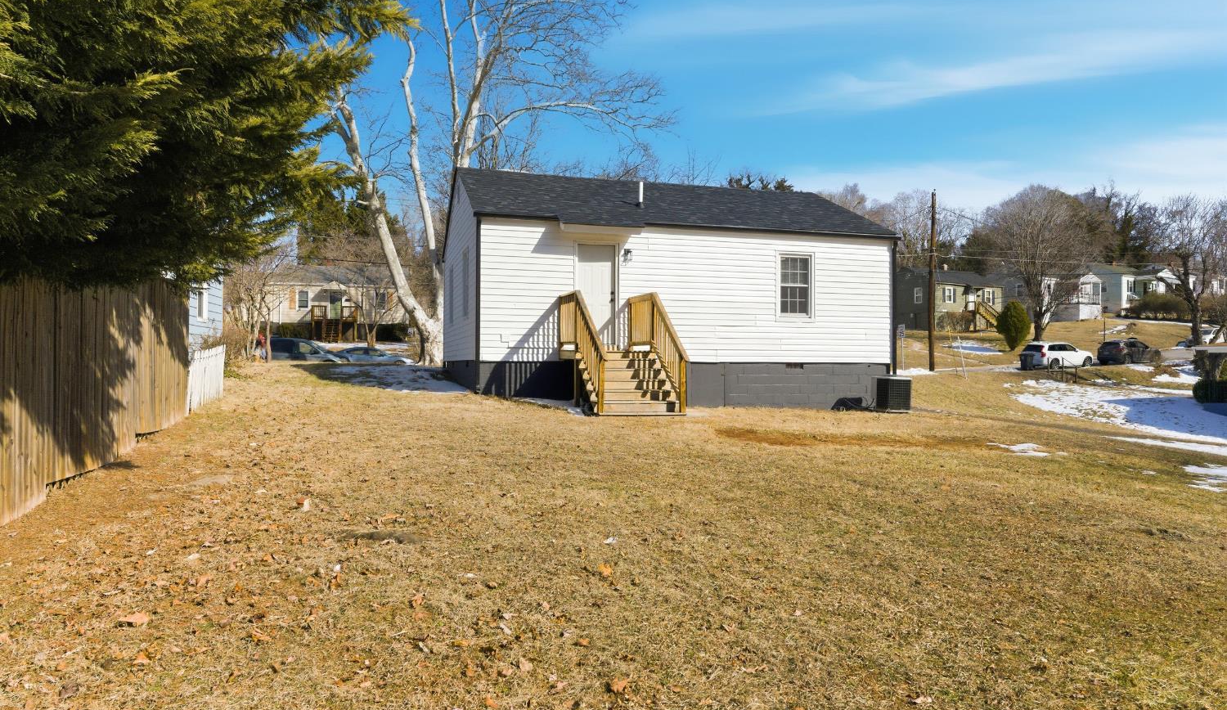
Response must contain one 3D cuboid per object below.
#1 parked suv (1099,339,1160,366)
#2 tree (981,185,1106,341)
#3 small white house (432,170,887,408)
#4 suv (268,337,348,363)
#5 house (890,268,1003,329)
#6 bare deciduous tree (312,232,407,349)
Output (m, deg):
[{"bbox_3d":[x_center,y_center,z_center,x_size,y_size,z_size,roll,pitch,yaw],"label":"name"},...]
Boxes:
[{"bbox_3d":[37.366,-0.188,59.300,4.600,1.700,1.860,0,-1,-22],"label":"parked suv"},{"bbox_3d":[37.296,-7.983,71.000,9.600,13.400,9.600,0,-1,-17],"label":"tree"},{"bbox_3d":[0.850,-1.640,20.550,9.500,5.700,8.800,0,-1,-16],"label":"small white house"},{"bbox_3d":[-16.965,-0.104,44.500,4.950,1.740,1.950,0,-1,-15],"label":"suv"},{"bbox_3d":[32.000,-5.200,80.800,10.300,6.200,7.600,0,-1,-31],"label":"house"},{"bbox_3d":[-17.691,-4.707,57.000,6.300,8.000,6.300,0,-1,-15],"label":"bare deciduous tree"}]

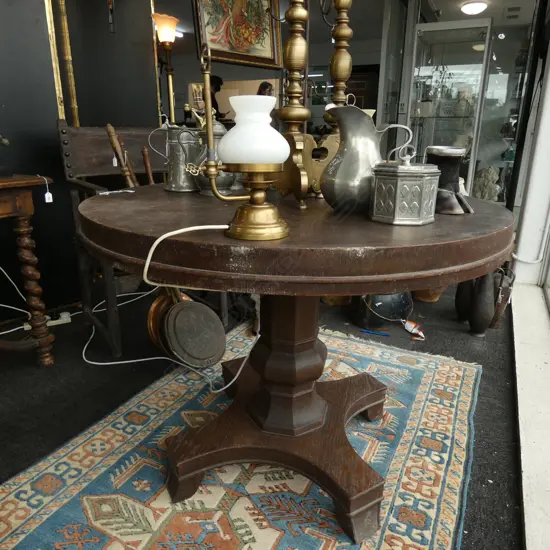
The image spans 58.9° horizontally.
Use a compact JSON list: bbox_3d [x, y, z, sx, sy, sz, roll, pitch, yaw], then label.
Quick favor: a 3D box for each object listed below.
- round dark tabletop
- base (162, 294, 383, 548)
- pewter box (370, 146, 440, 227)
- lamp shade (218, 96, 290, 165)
[{"bbox_3d":[0.047,-0.158,1.261,1.030,0.076,1.030,1,18,0],"label":"round dark tabletop"},{"bbox_3d":[0.038,0.208,1.377,0.596,0.692,0.596,5,18,13],"label":"base"},{"bbox_3d":[0.265,-0.189,0.997,0.130,0.148,0.130,2,18,3],"label":"pewter box"},{"bbox_3d":[-0.034,-0.239,0.804,0.121,0.103,0.121,1,18,0],"label":"lamp shade"}]

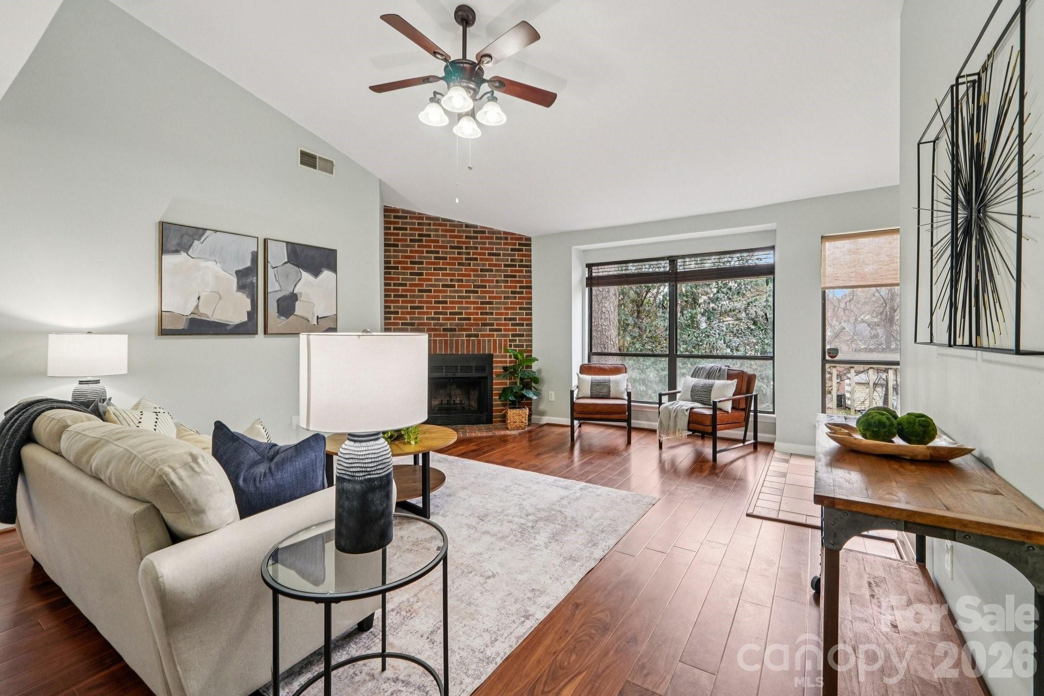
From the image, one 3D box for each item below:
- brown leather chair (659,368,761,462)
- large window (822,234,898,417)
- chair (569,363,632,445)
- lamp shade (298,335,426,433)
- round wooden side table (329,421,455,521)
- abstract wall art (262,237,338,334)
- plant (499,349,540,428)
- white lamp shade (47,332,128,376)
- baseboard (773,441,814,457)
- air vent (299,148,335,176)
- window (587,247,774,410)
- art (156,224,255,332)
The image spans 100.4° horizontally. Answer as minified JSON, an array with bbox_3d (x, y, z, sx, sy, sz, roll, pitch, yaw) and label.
[{"bbox_3d":[1.906,0.626,4.442,0.810,0.800,0.610,-2,2,-37],"label":"brown leather chair"},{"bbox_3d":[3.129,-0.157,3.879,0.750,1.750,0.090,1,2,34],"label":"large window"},{"bbox_3d":[0.923,0.615,5.066,0.655,0.818,0.770,0,2,11],"label":"chair"},{"bbox_3d":[-0.475,0.091,1.335,0.367,0.264,0.367,0,2,0],"label":"lamp shade"},{"bbox_3d":[-0.903,0.852,3.023,0.910,0.455,0.910,0,2,0],"label":"round wooden side table"},{"bbox_3d":[-2.357,-0.624,4.691,0.050,0.963,0.752,1,2,35],"label":"abstract wall art"},{"bbox_3d":[-0.029,0.491,5.407,0.520,1.000,0.490,0,2,-11],"label":"plant"},{"bbox_3d":[-2.816,0.043,2.837,0.367,0.261,0.367,0,2,0],"label":"white lamp shade"},{"bbox_3d":[2.712,1.000,4.304,0.346,0.094,0.018,1,2,31],"label":"baseboard"},{"bbox_3d":[-1.946,-1.764,4.144,0.030,0.158,0.355,1,2,34],"label":"air vent"},{"bbox_3d":[1.810,-0.204,5.247,2.187,1.789,0.090,1,2,31],"label":"window"},{"bbox_3d":[-2.846,-0.599,4.004,0.050,0.961,0.757,1,2,35],"label":"art"}]

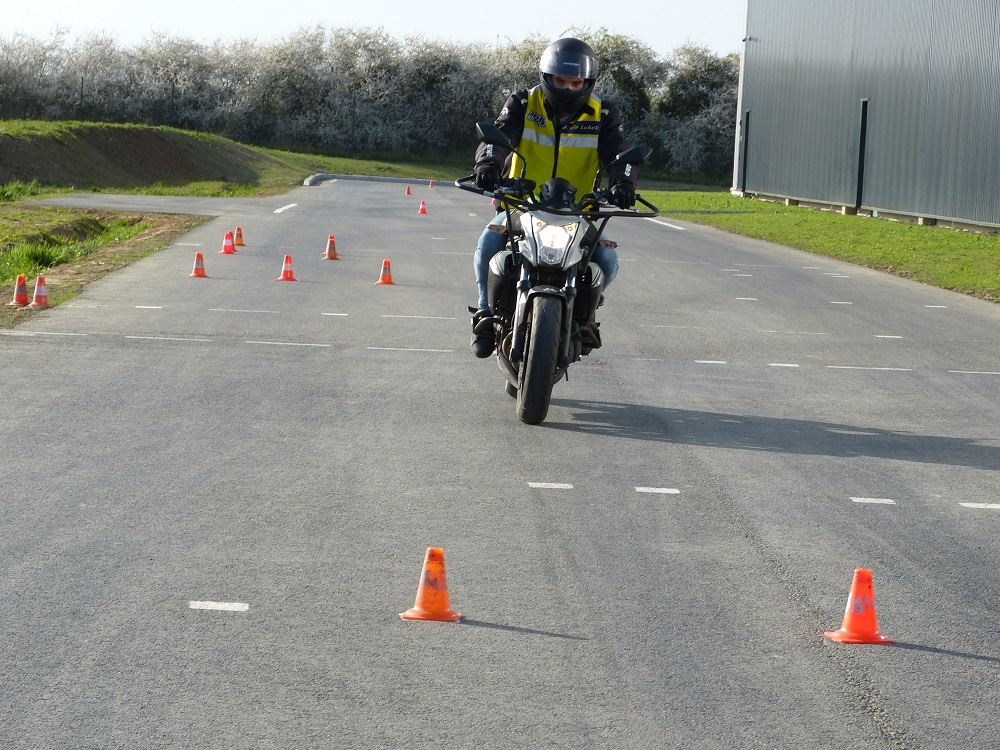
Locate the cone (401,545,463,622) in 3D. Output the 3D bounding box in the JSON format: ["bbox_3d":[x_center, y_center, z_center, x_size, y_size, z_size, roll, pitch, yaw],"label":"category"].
[{"bbox_3d":[-0.188,0.585,11.728,0.153,0.194,0.153,3,4,8],"label":"cone"}]

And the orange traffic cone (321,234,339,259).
[{"bbox_3d":[-1.550,-1.182,38.591,0.153,0.194,0.153,2,4,-5],"label":"orange traffic cone"}]

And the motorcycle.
[{"bbox_3d":[0.206,-0.472,19.630,0.940,1.300,2.110,7,4,-2],"label":"motorcycle"}]

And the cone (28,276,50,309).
[{"bbox_3d":[-2.997,-0.546,27.218,0.153,0.194,0.153,2,4,-5],"label":"cone"}]

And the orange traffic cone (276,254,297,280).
[{"bbox_3d":[-1.635,-0.828,32.084,0.153,0.194,0.153,1,4,-20],"label":"orange traffic cone"}]

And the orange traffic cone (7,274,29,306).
[{"bbox_3d":[-3.172,-0.562,27.458,0.153,0.194,0.153,2,4,-5],"label":"orange traffic cone"}]

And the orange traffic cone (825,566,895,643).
[{"bbox_3d":[1.013,0.641,11.663,0.153,0.194,0.153,1,4,-21],"label":"orange traffic cone"}]

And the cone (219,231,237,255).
[{"bbox_3d":[-2.516,-1.220,38.464,0.153,0.194,0.153,2,4,-5],"label":"cone"}]

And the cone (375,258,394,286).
[{"bbox_3d":[-0.889,-0.807,32.493,0.153,0.194,0.153,2,4,-5],"label":"cone"}]

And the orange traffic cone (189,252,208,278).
[{"bbox_3d":[-2.344,-0.859,32.362,0.153,0.194,0.153,2,4,-5],"label":"orange traffic cone"}]

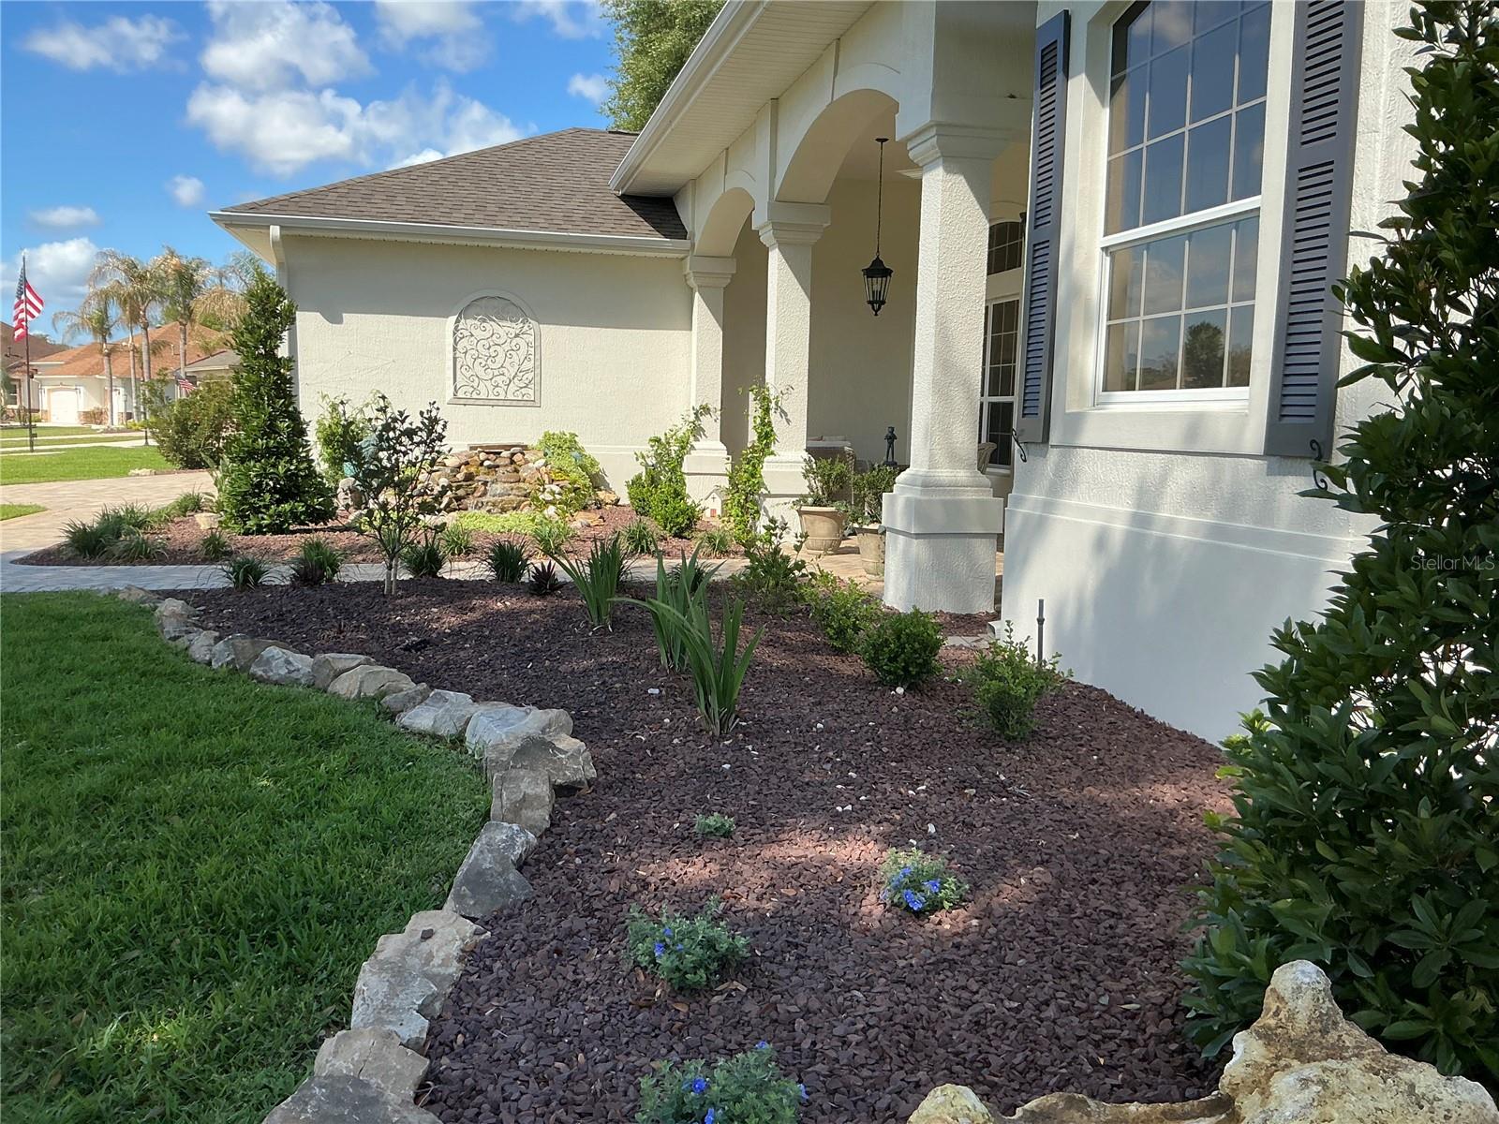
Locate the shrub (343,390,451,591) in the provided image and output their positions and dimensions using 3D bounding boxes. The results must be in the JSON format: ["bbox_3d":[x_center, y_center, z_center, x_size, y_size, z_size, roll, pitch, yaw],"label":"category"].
[{"bbox_3d":[-2.271,-0.421,7.867,0.620,1.252,0.650,0,7,-14],"label":"shrub"}]

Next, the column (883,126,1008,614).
[{"bbox_3d":[1.245,-1.163,7.630,0.582,2.912,0.582,0,7,-14],"label":"column"}]

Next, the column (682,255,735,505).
[{"bbox_3d":[-0.470,-2.087,14.156,0.570,2.935,0.570,0,7,-14],"label":"column"}]

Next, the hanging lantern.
[{"bbox_3d":[1.258,-3.278,11.845,0.280,1.720,0.280,0,7,-14],"label":"hanging lantern"}]

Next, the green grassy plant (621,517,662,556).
[{"bbox_3d":[-0.796,-0.187,9.007,0.295,0.280,0.295,0,7,-14],"label":"green grassy plant"}]

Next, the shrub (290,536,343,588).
[{"bbox_3d":[-2.952,-0.010,8.271,0.333,0.309,0.358,0,7,-14],"label":"shrub"}]

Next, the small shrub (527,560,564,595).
[{"bbox_3d":[-1.359,0.109,8.043,0.238,0.227,0.238,0,7,-10],"label":"small shrub"}]

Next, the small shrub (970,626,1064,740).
[{"bbox_3d":[1.024,0.450,4.622,0.340,0.391,0.330,0,7,-14],"label":"small shrub"}]

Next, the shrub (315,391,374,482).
[{"bbox_3d":[-4.207,-1.222,12.614,0.603,1.044,0.543,-1,7,-18],"label":"shrub"}]

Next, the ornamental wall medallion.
[{"bbox_3d":[-2.737,-2.285,12.999,0.940,1.190,0.060,0,7,-14],"label":"ornamental wall medallion"}]

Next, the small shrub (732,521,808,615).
[{"bbox_3d":[0.111,0.019,6.559,0.390,0.470,0.390,1,6,0],"label":"small shrub"}]

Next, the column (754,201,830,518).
[{"bbox_3d":[0.366,-1.684,11.218,0.582,3.059,0.582,0,7,-14],"label":"column"}]

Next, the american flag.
[{"bbox_3d":[-16.336,-5.933,27.439,0.621,1.851,0.373,-3,8,-30],"label":"american flag"}]

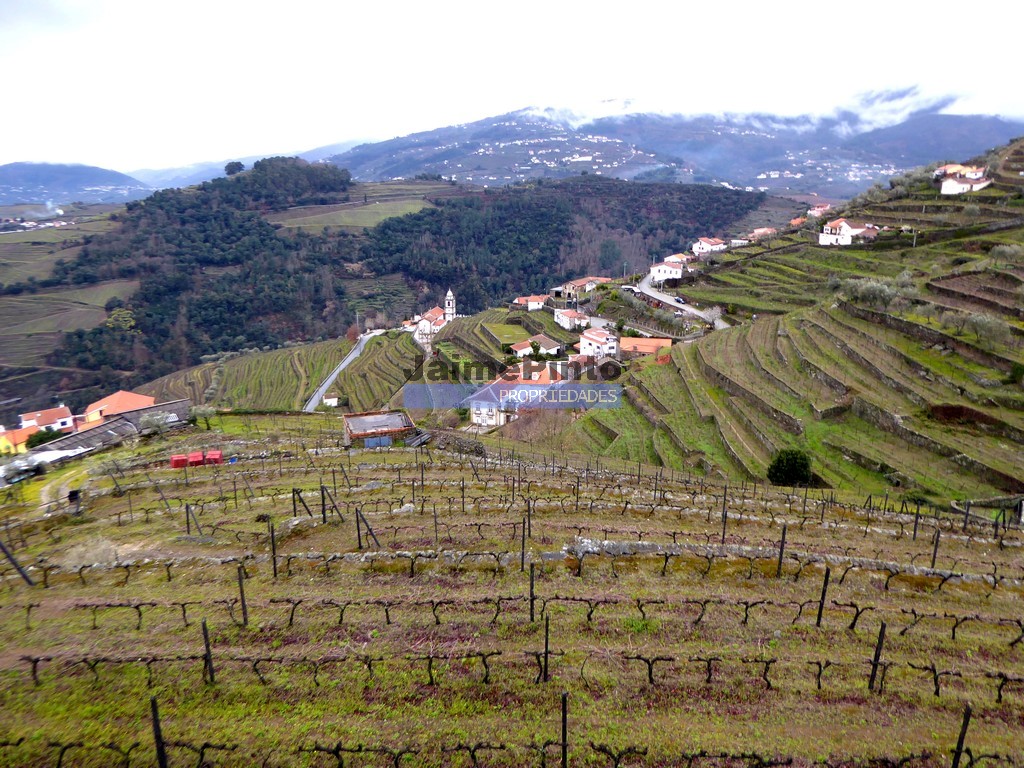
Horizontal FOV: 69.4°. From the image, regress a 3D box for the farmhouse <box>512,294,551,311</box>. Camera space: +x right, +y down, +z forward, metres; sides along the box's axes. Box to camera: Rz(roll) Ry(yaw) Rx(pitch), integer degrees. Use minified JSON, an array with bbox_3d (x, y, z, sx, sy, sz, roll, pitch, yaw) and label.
[{"bbox_3d":[7.329,-32.219,292.000,15.000,5.000,8.000,1,16,2],"label":"farmhouse"}]

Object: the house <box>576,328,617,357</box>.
[{"bbox_3d":[30.018,-14.278,250.599,6.800,8.000,12.000,-7,17,-26],"label":"house"}]

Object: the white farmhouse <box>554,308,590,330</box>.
[{"bbox_3d":[21.355,-23.052,263.000,8.000,5.200,15.000,-4,16,-13],"label":"white farmhouse"}]

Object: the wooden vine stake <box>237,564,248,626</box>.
[{"bbox_3d":[-6.232,4.932,17.135,0.080,1.550,0.080,0,16,0],"label":"wooden vine stake"}]

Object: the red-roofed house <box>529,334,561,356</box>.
[{"bbox_3d":[11.698,-13.710,260.122,7.000,4.800,9.700,9,18,30],"label":"red-roofed house"}]

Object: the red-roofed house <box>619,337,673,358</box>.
[{"bbox_3d":[40.669,-11.200,225.000,15.500,4.600,9.000,5,16,16],"label":"red-roofed house"}]

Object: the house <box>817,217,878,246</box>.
[{"bbox_3d":[120.853,-54.445,265.000,17.000,8.000,13.000,-9,18,-31],"label":"house"}]

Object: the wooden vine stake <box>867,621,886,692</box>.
[{"bbox_3d":[7.128,5.309,14.406,0.080,1.550,0.080,1,16,0],"label":"wooden vine stake"}]

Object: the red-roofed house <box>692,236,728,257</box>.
[{"bbox_3d":[89.968,-62.389,335.000,9.000,7.000,16.000,14,21,40],"label":"red-roofed house"}]

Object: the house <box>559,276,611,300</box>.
[{"bbox_3d":[28.405,-37.376,288.000,9.000,7.000,22.000,11,19,34],"label":"house"}]

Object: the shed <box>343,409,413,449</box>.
[{"bbox_3d":[-12.236,4.532,67.500,5.800,2.200,5.200,-6,17,-21],"label":"shed"}]

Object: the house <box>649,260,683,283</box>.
[{"bbox_3d":[56.850,-41.464,272.000,11.000,6.600,9.500,8,17,25],"label":"house"}]

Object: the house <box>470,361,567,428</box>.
[{"bbox_3d":[0.949,2.955,194.815,16.000,9.000,26.000,5,16,15],"label":"house"}]

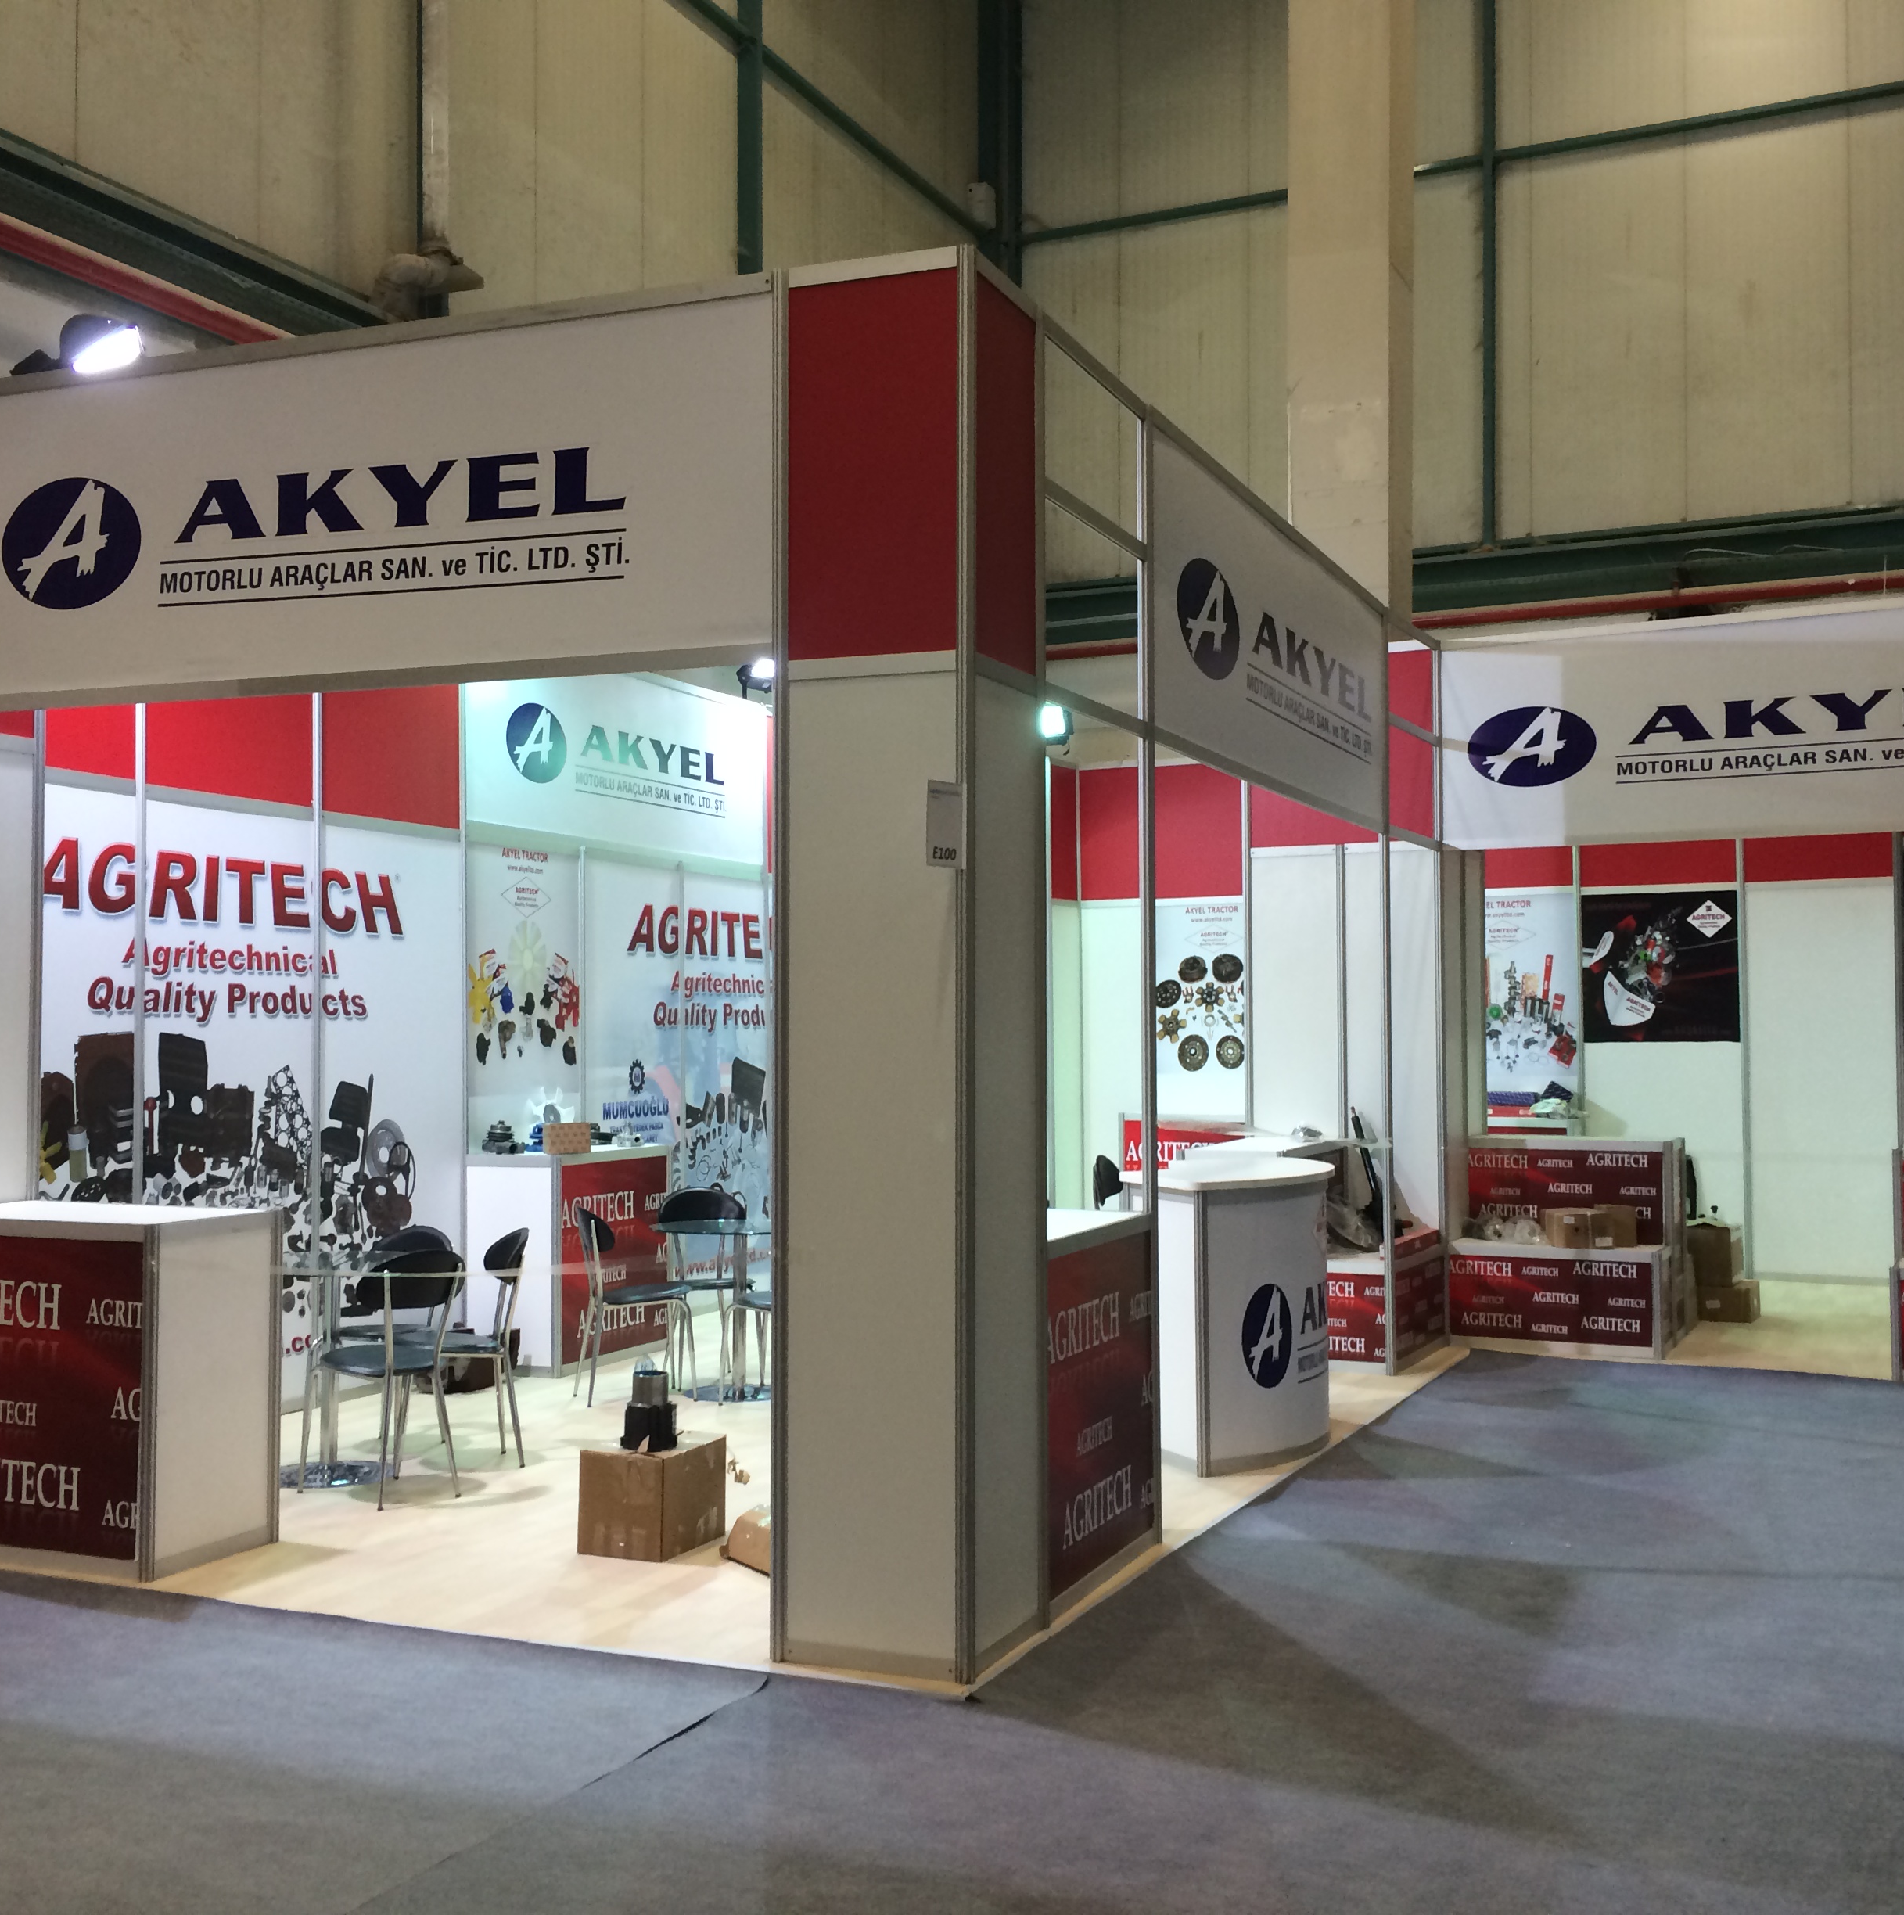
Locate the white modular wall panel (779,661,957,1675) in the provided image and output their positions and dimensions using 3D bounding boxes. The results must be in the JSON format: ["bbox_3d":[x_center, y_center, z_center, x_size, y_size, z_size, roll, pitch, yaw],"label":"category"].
[{"bbox_3d":[-0.196,0.510,5.466,0.490,2.460,0.050,-1,-2,23],"label":"white modular wall panel"}]

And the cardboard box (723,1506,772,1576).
[{"bbox_3d":[-0.469,1.699,6.553,0.270,0.160,0.430,1,-2,-24],"label":"cardboard box"}]

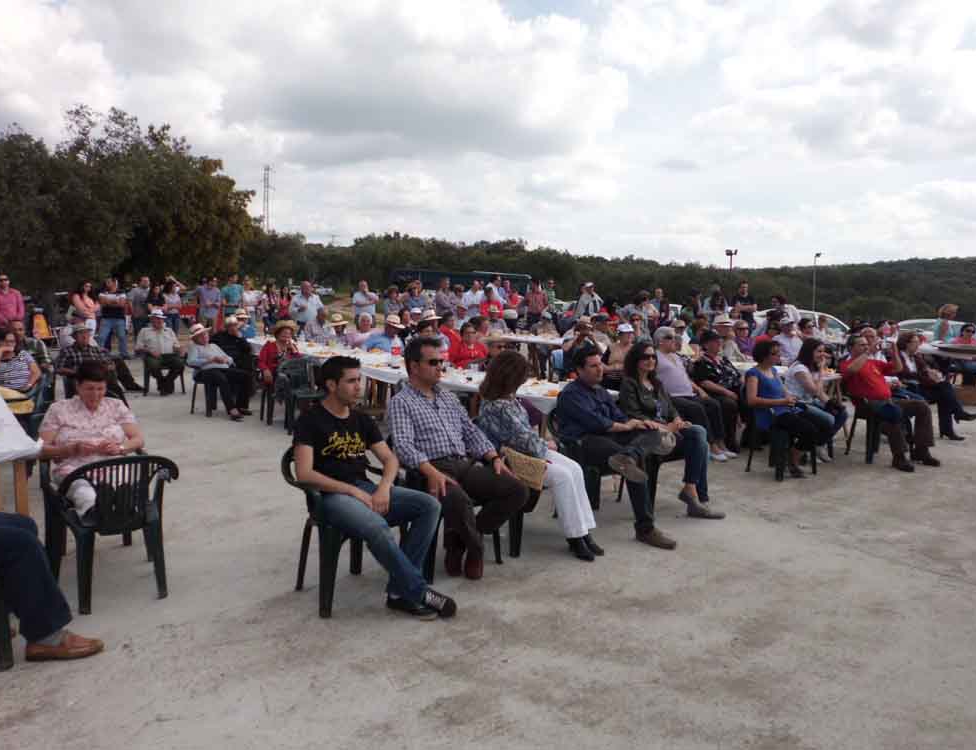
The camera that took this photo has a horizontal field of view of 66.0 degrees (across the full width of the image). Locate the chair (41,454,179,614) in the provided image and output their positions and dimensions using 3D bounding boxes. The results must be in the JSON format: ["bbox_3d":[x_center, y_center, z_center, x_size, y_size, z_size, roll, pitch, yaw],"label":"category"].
[{"bbox_3d":[-2.048,0.785,4.076,0.570,0.780,0.580,-4,8,-35],"label":"chair"}]

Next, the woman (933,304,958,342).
[{"bbox_3d":[6.853,-0.313,11.336,0.380,1.550,0.480,5,8,30],"label":"woman"}]

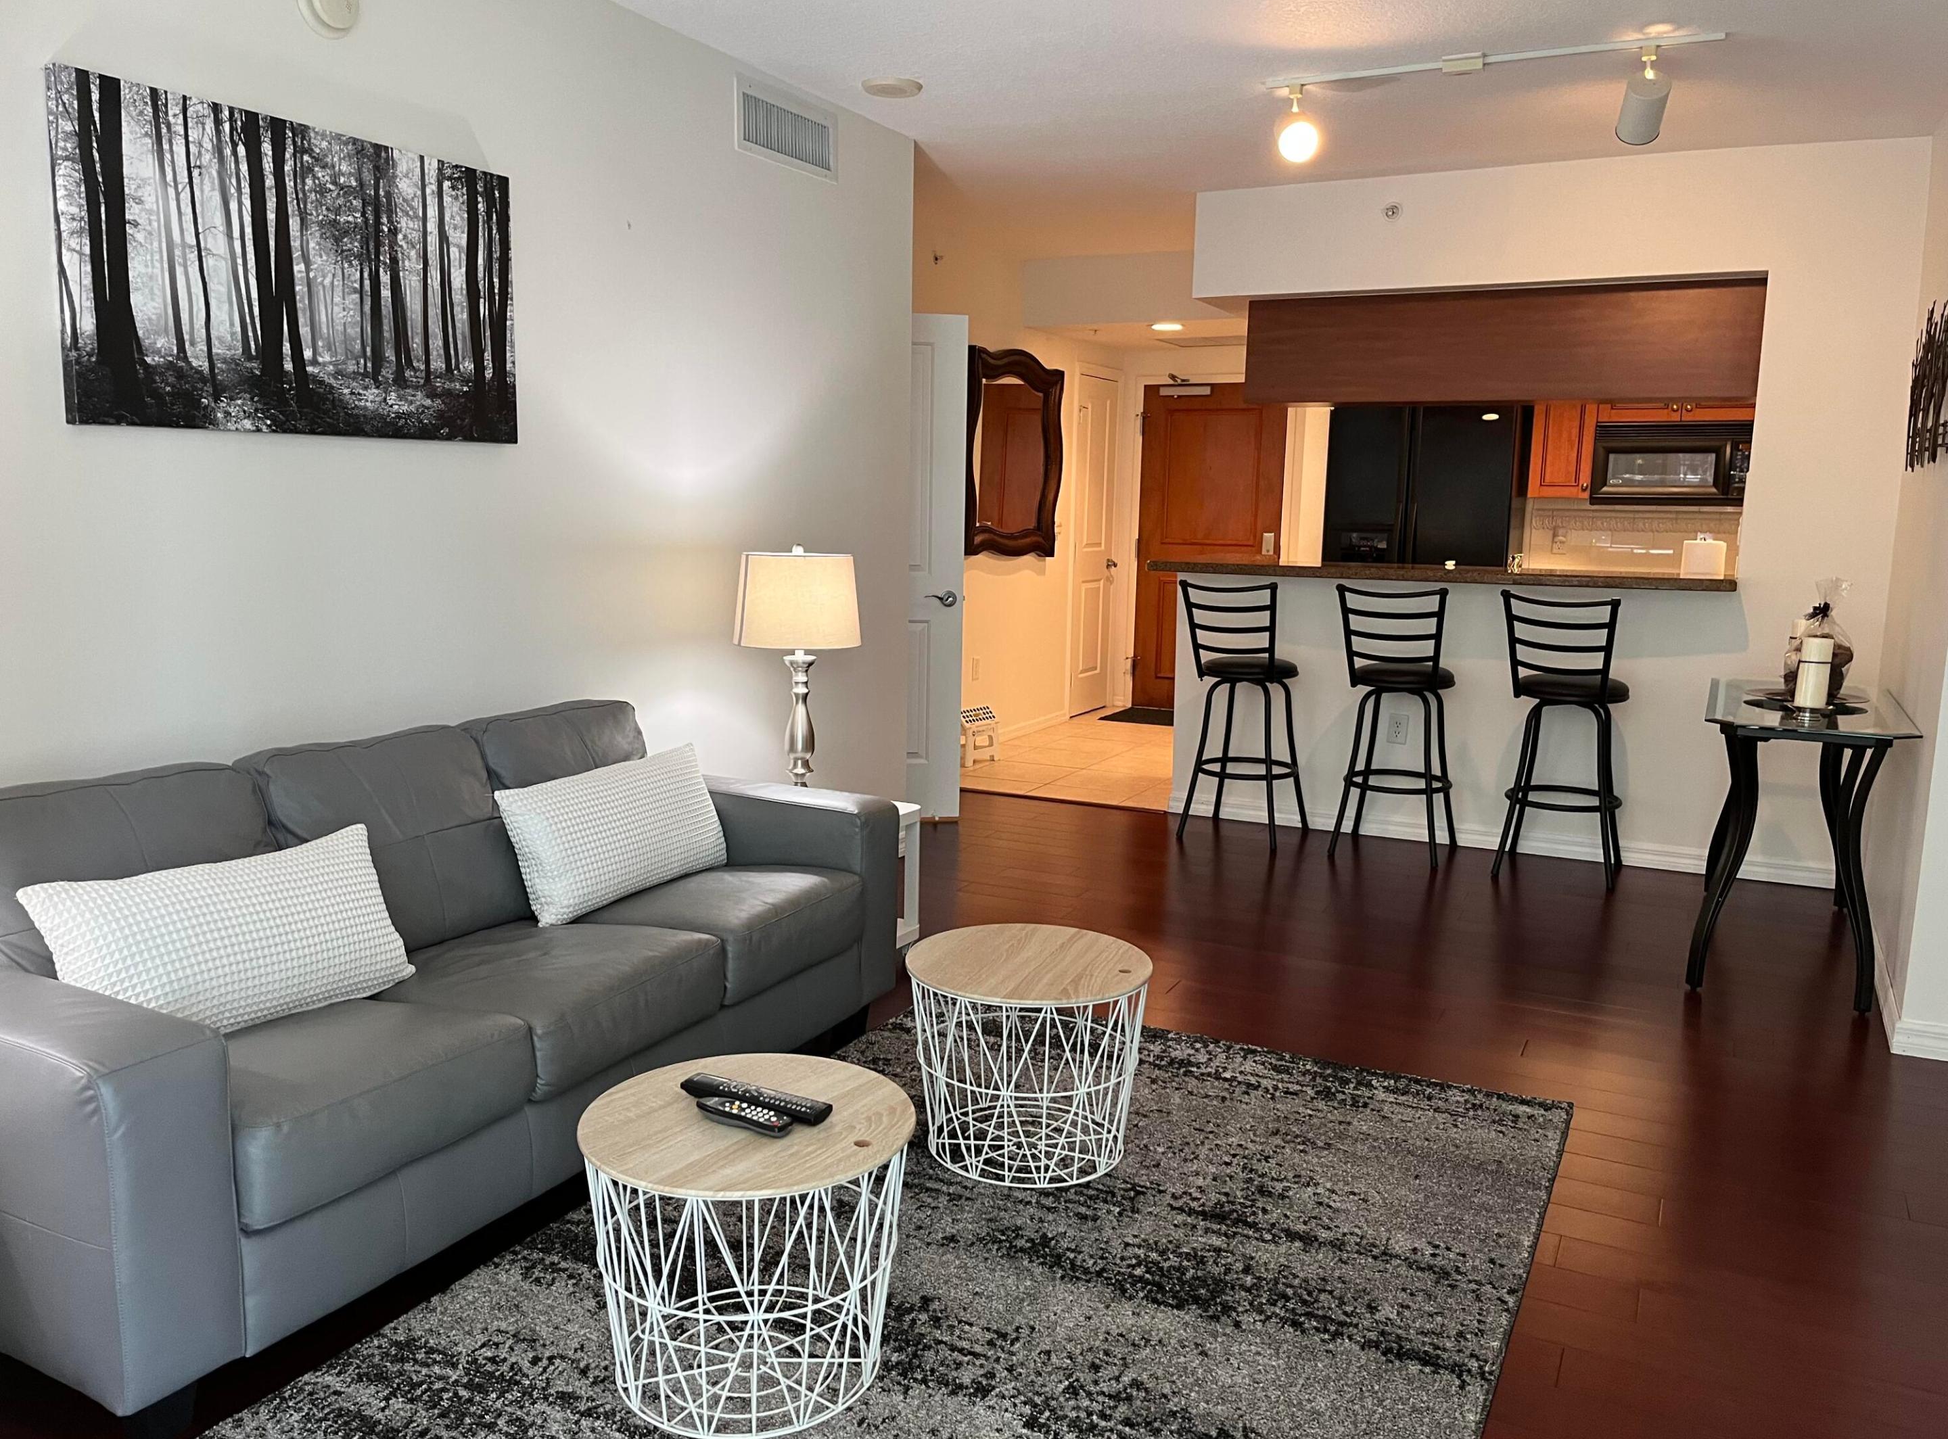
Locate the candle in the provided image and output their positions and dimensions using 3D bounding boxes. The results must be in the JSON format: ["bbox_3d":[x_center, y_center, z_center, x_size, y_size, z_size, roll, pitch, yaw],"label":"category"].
[{"bbox_3d":[2.431,-0.134,4.235,0.093,0.200,0.093,6,10,28],"label":"candle"}]

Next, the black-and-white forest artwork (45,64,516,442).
[{"bbox_3d":[-1.361,-0.903,3.041,0.035,0.612,1.045,6,10,28],"label":"black-and-white forest artwork"}]

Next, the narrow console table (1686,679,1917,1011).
[{"bbox_3d":[2.511,0.331,4.517,0.514,0.763,1.199,5,10,26],"label":"narrow console table"}]

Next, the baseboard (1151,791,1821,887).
[{"bbox_3d":[1.968,0.459,5.721,2.530,0.088,0.018,6,10,28],"label":"baseboard"}]

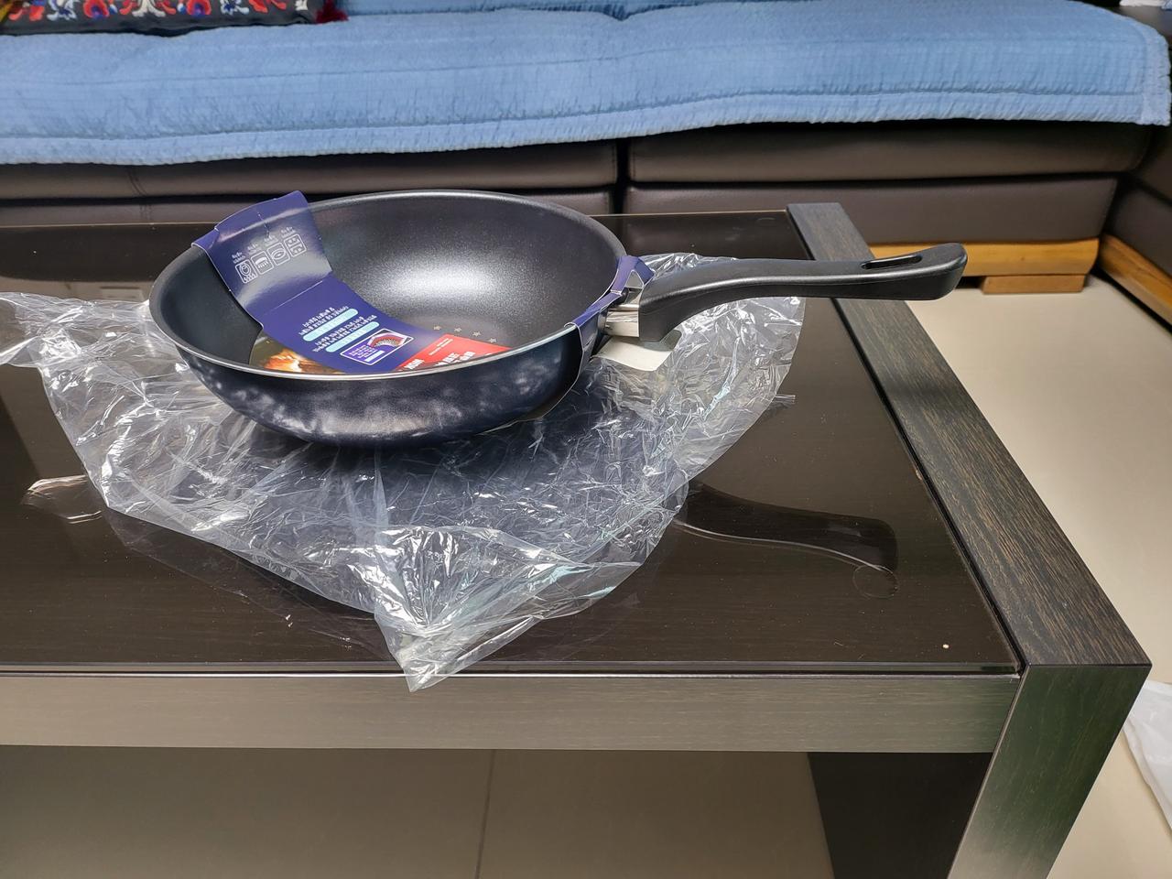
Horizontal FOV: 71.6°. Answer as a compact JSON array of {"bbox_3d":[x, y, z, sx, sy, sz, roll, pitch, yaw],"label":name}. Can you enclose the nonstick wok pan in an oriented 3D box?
[{"bbox_3d":[-0.026,-0.076,0.515,0.476,0.110,0.290,5,35,10],"label":"nonstick wok pan"}]

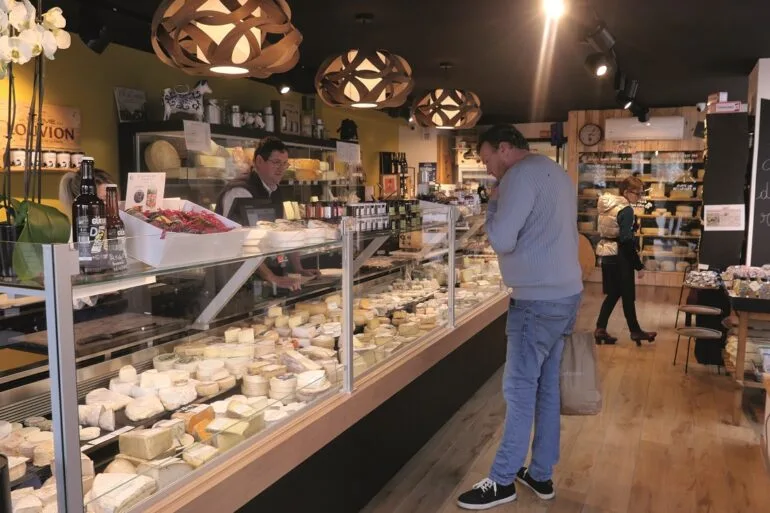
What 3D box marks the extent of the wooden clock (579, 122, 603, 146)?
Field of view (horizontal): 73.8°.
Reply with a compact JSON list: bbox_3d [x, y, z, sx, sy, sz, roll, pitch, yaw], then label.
[{"bbox_3d":[2.966,-1.759,7.400,0.335,0.335,0.045,3,7,26],"label":"wooden clock"}]

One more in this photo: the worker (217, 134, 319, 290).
[{"bbox_3d":[-0.697,0.209,2.988,0.520,1.740,0.560,4,8,36],"label":"worker"}]

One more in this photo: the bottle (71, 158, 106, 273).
[{"bbox_3d":[-0.782,-0.110,1.360,0.084,0.302,0.084,2,7,21],"label":"bottle"}]

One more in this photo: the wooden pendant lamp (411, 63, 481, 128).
[{"bbox_3d":[0.542,-1.392,4.450,0.610,0.560,0.610,-1,7,0],"label":"wooden pendant lamp"}]

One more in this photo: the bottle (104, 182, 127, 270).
[{"bbox_3d":[-0.726,-0.075,1.380,0.061,0.232,0.061,2,7,21],"label":"bottle"}]

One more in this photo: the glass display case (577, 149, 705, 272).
[{"bbox_3d":[3.709,-0.682,7.450,1.600,1.740,0.550,3,7,26],"label":"glass display case"}]

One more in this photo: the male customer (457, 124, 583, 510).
[{"bbox_3d":[0.646,0.281,2.363,0.520,1.740,0.520,3,8,28],"label":"male customer"}]

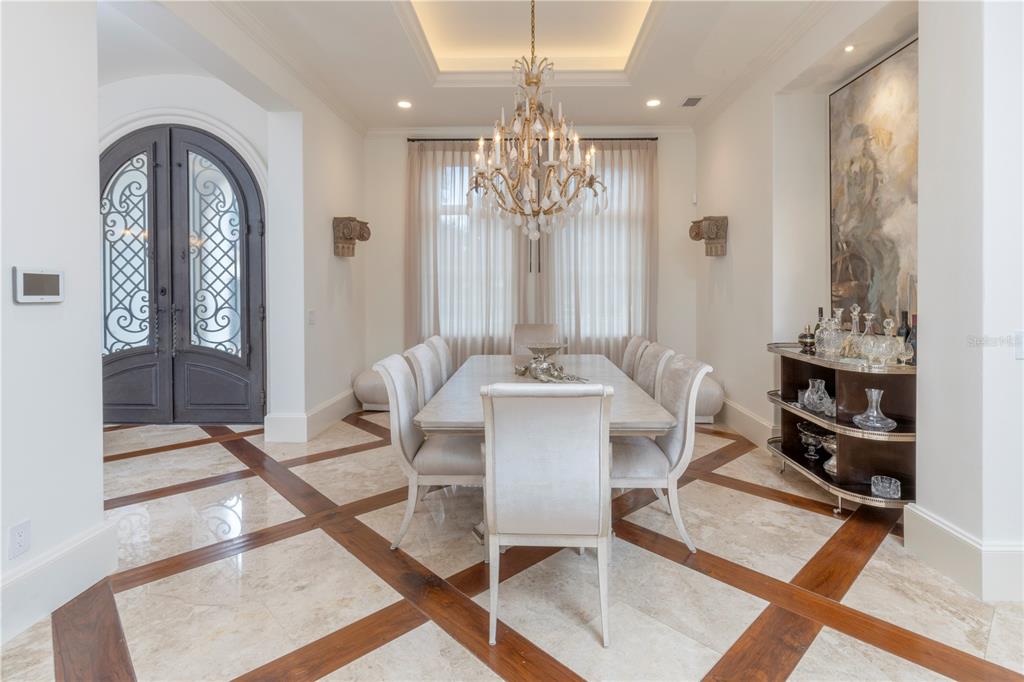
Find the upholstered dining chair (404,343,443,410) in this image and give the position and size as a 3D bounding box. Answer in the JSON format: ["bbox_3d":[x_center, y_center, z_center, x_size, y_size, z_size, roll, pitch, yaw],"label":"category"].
[{"bbox_3d":[-0.382,0.514,3.157,0.616,0.993,0.506,0,3,3],"label":"upholstered dining chair"}]

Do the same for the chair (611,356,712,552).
[{"bbox_3d":[0.705,0.575,2.570,0.650,0.970,0.600,0,5,2],"label":"chair"}]

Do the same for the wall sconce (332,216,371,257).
[{"bbox_3d":[-1.693,-1.077,4.835,0.248,0.402,0.417,0,3,3],"label":"wall sconce"}]

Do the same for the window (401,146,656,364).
[{"bbox_3d":[0.233,-0.949,5.430,2.984,2.937,0.159,0,3,3],"label":"window"}]

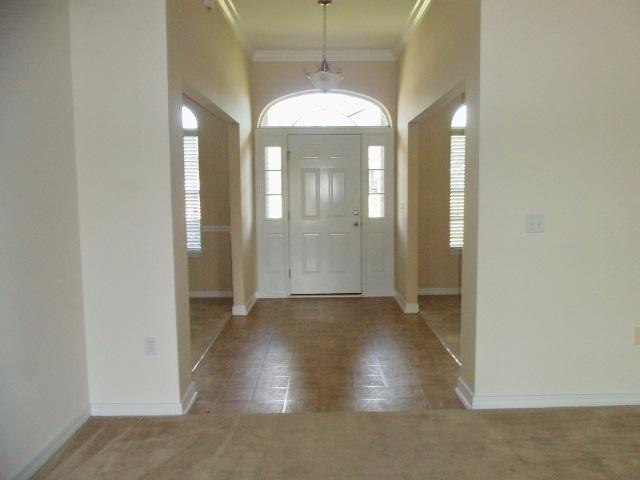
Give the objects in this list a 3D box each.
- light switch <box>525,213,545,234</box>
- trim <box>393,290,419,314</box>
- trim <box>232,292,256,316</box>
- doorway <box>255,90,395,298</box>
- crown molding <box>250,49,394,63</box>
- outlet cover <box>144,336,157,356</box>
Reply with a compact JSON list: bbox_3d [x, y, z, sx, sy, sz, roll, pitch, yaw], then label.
[{"bbox_3d":[1.272,-0.096,3.184,0.116,0.116,0.012,-1,5,0],"label":"light switch"},{"bbox_3d":[1.016,0.720,6.395,0.155,0.092,0.953,-1,5,0],"label":"trim"},{"bbox_3d":[-0.891,0.750,6.407,0.160,0.092,0.953,-1,5,0],"label":"trim"},{"bbox_3d":[0.059,-0.573,6.846,1.755,2.620,0.160,-1,5,0],"label":"doorway"},{"bbox_3d":[0.043,-2.259,6.589,1.790,0.125,0.100,-1,5,0],"label":"crown molding"},{"bbox_3d":[-1.026,0.648,3.261,0.074,0.118,0.012,-1,5,0],"label":"outlet cover"}]

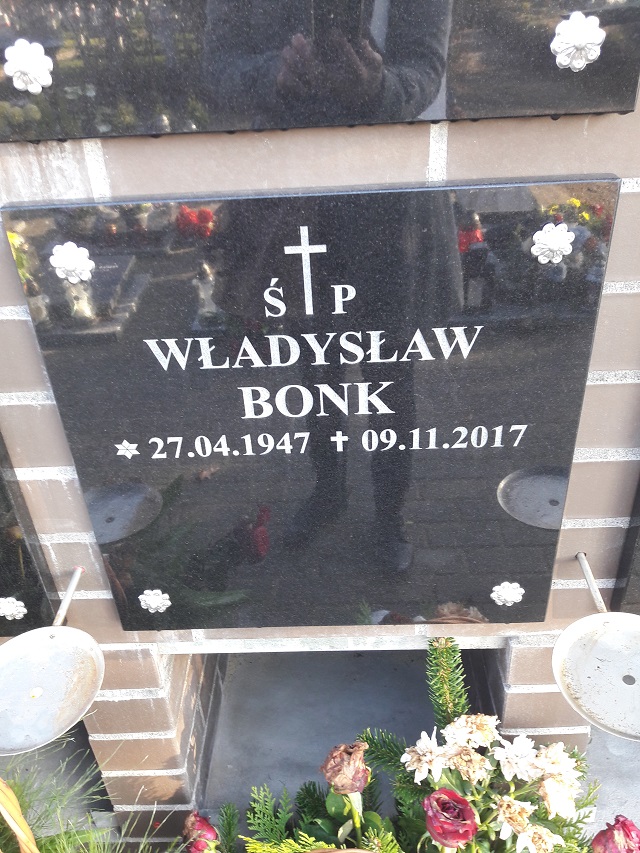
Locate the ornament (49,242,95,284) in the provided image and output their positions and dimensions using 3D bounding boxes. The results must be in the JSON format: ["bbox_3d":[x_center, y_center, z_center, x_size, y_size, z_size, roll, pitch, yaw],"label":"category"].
[{"bbox_3d":[-0.188,-0.124,0.523,0.034,0.034,0.010,-2,32,2],"label":"ornament"}]

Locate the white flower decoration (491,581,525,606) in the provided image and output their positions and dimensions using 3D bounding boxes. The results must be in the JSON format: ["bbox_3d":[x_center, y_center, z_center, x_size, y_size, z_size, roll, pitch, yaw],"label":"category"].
[{"bbox_3d":[0.190,0.169,0.697,0.034,0.034,0.010,-2,32,2],"label":"white flower decoration"}]

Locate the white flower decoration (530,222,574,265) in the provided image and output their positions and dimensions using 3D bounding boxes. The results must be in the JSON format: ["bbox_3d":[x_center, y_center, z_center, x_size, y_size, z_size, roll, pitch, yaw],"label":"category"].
[{"bbox_3d":[0.171,-0.135,0.508,0.034,0.034,0.010,-2,32,2],"label":"white flower decoration"}]

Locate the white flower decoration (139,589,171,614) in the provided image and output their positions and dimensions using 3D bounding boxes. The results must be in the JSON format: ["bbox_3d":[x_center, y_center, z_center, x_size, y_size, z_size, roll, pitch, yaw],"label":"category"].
[{"bbox_3d":[-0.171,0.181,0.713,0.034,0.034,0.010,-2,32,2],"label":"white flower decoration"}]

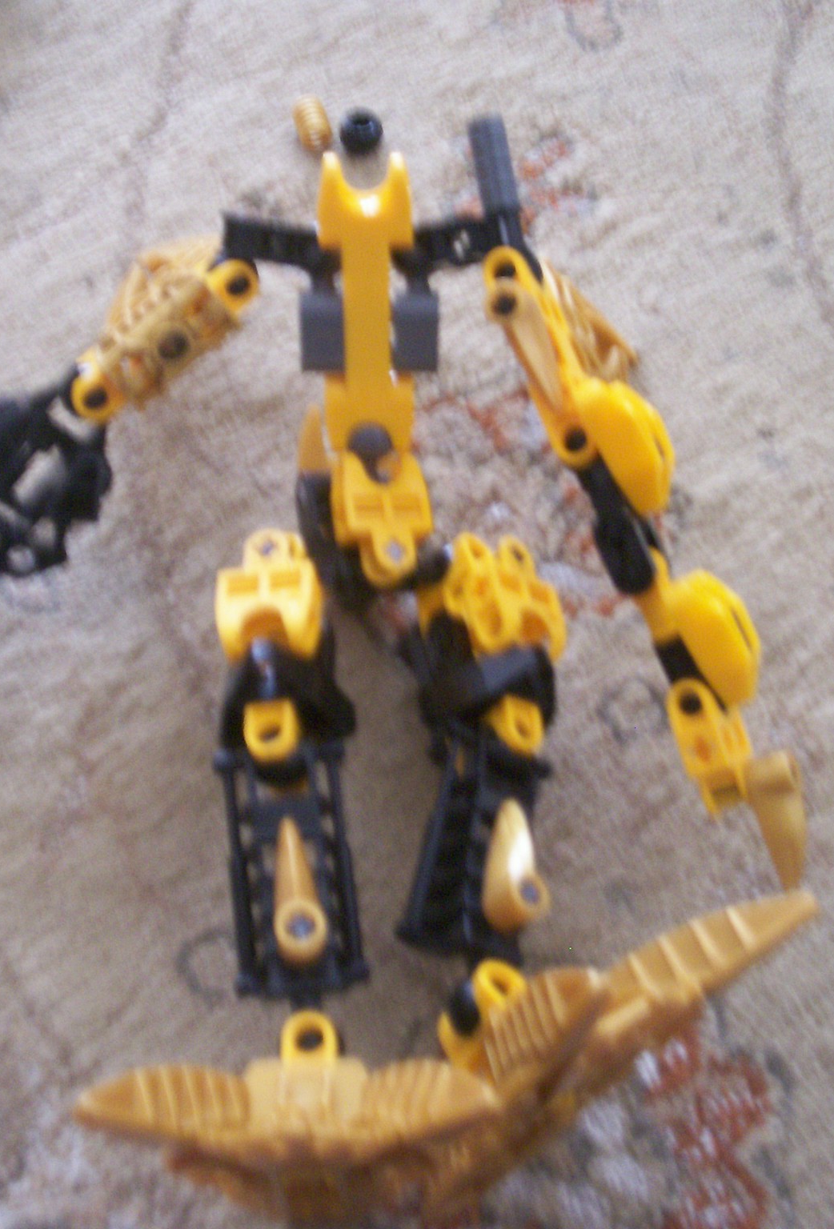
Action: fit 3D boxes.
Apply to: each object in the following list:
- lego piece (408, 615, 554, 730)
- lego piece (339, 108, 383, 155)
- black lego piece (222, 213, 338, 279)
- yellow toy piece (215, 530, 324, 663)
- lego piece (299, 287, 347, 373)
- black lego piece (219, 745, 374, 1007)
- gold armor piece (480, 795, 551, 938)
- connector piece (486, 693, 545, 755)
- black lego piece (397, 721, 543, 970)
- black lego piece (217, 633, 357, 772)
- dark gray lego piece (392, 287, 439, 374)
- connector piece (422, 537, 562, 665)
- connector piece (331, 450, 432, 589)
[{"bbox_3d":[0.010,0.010,0.280,0.020,0.015,0.018,5,76,-33],"label":"lego piece"},{"bbox_3d":[-0.013,-0.114,0.402,0.010,0.010,0.010,0,56,0],"label":"lego piece"},{"bbox_3d":[-0.027,-0.073,0.338,0.024,0.009,0.010,5,63,3],"label":"black lego piece"},{"bbox_3d":[-0.026,-0.003,0.298,0.017,0.015,0.021,-7,57,-5],"label":"yellow toy piece"},{"bbox_3d":[-0.018,-0.054,0.324,0.009,0.009,0.015,0,57,0],"label":"lego piece"},{"bbox_3d":[-0.020,0.041,0.271,0.021,0.015,0.041,-7,57,-4],"label":"black lego piece"},{"bbox_3d":[0.014,0.039,0.257,0.009,0.010,0.022,21,57,-23],"label":"gold armor piece"},{"bbox_3d":[0.016,0.018,0.272,0.009,0.009,0.011,-4,76,-33],"label":"connector piece"},{"bbox_3d":[0.009,0.037,0.271,0.018,0.013,0.041,22,62,-23],"label":"black lego piece"},{"bbox_3d":[-0.022,0.015,0.291,0.021,0.018,0.022,-7,57,-4],"label":"black lego piece"},{"bbox_3d":[0.000,-0.054,0.324,0.009,0.009,0.015,0,57,0],"label":"dark gray lego piece"},{"bbox_3d":[0.013,-0.003,0.290,0.015,0.015,0.022,-12,86,-41],"label":"connector piece"},{"bbox_3d":[-0.006,-0.017,0.310,0.015,0.013,0.025,-2,79,-12],"label":"connector piece"}]

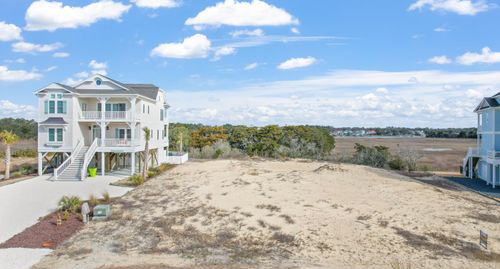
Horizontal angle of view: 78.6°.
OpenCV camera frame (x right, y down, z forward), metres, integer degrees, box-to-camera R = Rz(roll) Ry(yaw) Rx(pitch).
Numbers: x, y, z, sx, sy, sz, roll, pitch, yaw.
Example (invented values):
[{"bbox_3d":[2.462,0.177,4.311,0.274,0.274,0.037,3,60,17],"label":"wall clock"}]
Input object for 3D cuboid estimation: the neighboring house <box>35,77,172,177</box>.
[{"bbox_3d":[-18.900,-1.150,40.200,12.200,12.000,17.800,0,0,-2],"label":"neighboring house"}]

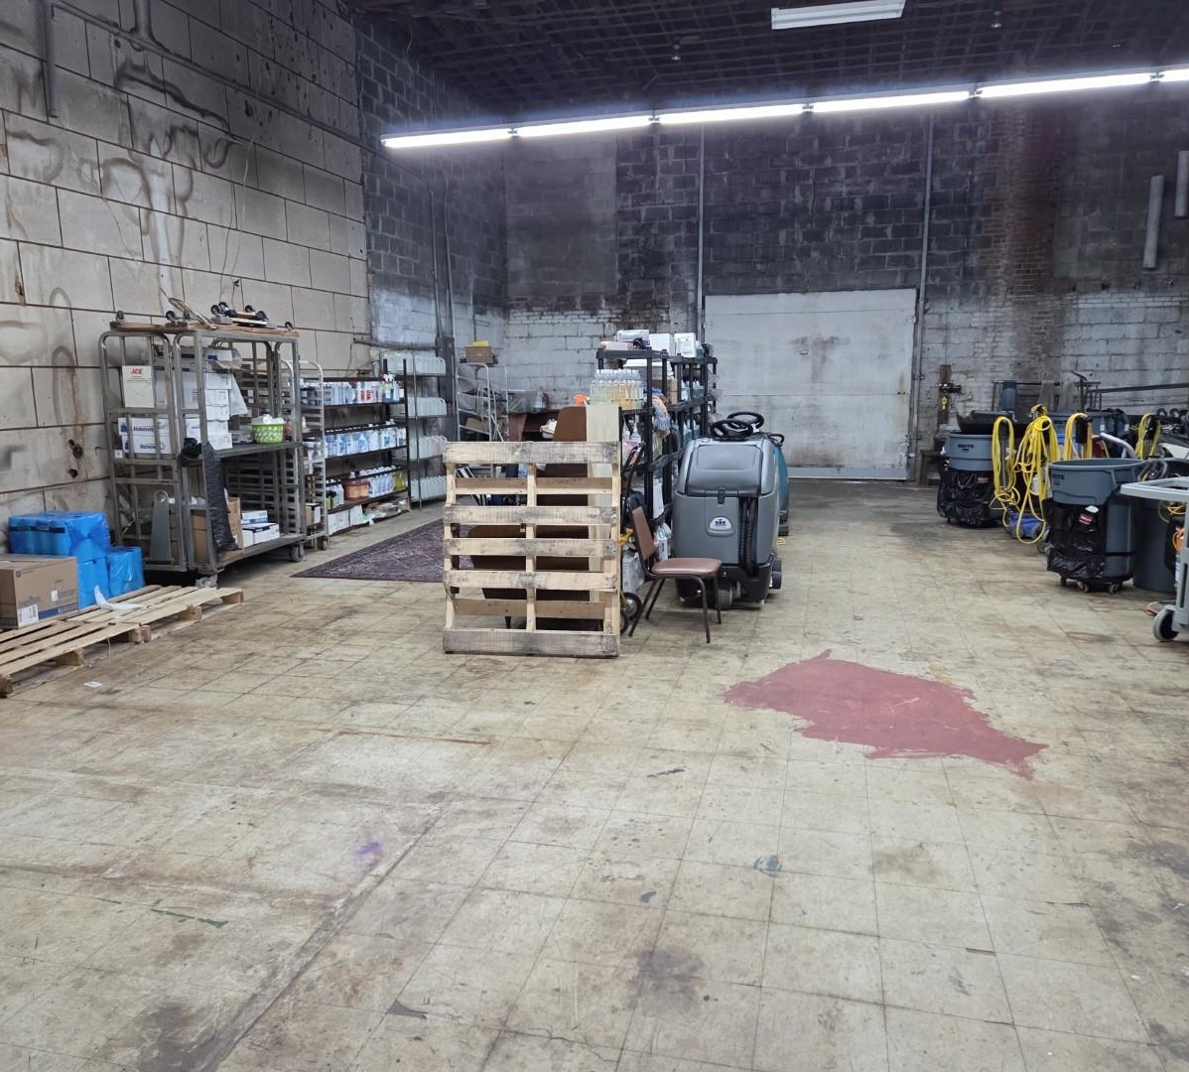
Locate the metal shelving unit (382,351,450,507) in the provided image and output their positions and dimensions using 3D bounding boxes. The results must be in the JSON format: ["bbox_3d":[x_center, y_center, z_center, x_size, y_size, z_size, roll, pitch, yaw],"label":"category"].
[{"bbox_3d":[-2.229,-1.350,12.163,0.460,1.880,1.220,2,10,15],"label":"metal shelving unit"}]

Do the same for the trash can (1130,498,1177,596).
[{"bbox_3d":[4.187,-0.016,6.817,0.610,0.800,0.610,4,11,25],"label":"trash can"}]

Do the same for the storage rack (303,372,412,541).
[{"bbox_3d":[-2.708,-1.035,10.323,0.360,1.810,2.360,2,10,14],"label":"storage rack"}]

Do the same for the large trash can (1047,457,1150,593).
[{"bbox_3d":[3.588,-0.074,6.819,0.660,0.910,0.640,-1,10,0],"label":"large trash can"}]

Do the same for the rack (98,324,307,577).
[{"bbox_3d":[-3.152,-0.662,7.872,0.840,1.950,1.340,2,10,14],"label":"rack"}]

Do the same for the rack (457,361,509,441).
[{"bbox_3d":[-1.415,-1.367,12.361,0.460,1.740,0.550,3,10,22],"label":"rack"}]

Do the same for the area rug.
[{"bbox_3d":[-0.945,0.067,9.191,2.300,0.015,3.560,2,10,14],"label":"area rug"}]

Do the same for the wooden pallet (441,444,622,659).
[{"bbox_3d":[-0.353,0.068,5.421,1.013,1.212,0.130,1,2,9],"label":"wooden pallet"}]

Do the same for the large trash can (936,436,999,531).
[{"bbox_3d":[3.995,-0.592,9.916,0.640,0.930,0.640,4,11,25],"label":"large trash can"}]

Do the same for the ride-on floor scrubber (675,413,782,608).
[{"bbox_3d":[1.008,-0.231,6.956,0.700,1.250,1.250,2,10,14],"label":"ride-on floor scrubber"}]

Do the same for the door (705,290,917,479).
[{"bbox_3d":[3.208,-2.254,14.393,3.060,2.780,0.120,3,10,17],"label":"door"}]

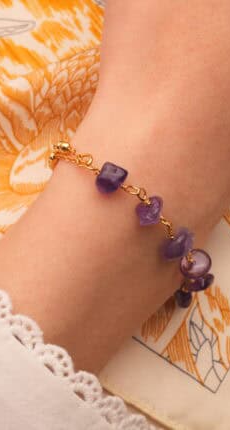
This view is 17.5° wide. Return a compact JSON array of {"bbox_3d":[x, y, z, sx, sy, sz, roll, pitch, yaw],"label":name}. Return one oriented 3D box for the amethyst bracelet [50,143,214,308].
[{"bbox_3d":[0.004,0.003,0.237,0.063,0.047,0.014,38,69,6],"label":"amethyst bracelet"}]

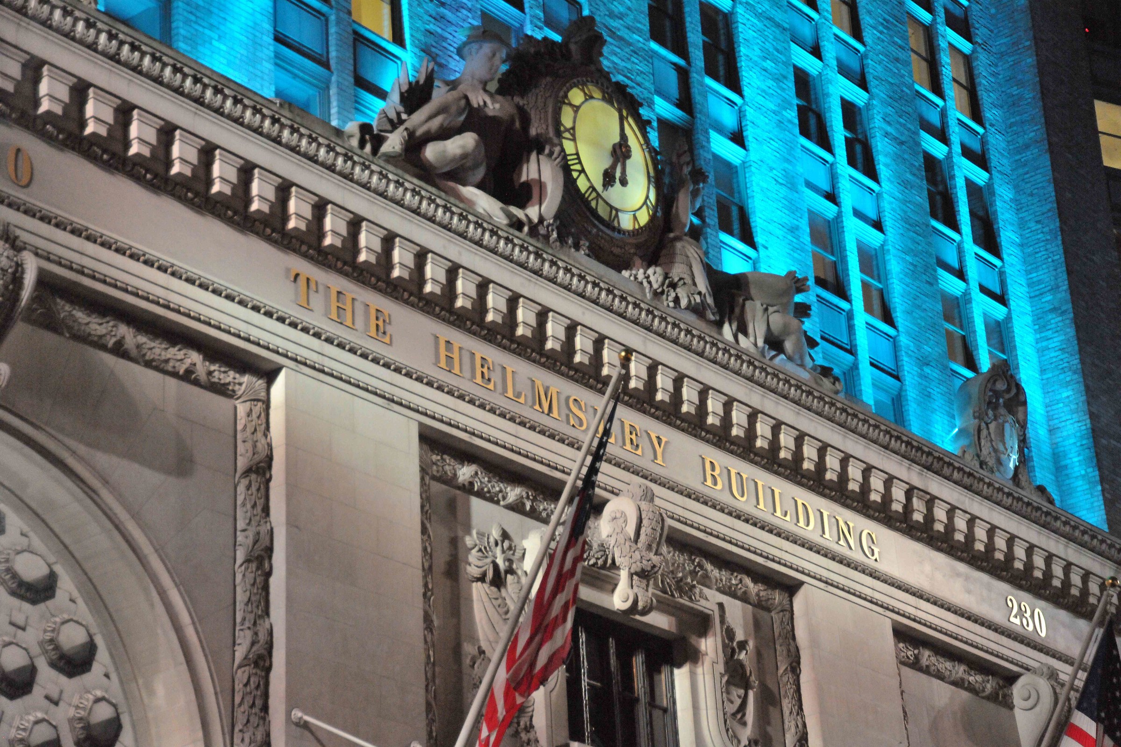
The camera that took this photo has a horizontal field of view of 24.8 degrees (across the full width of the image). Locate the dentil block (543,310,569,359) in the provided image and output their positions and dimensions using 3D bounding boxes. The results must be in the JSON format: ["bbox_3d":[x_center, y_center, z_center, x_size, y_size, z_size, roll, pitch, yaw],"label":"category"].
[{"bbox_3d":[-0.116,-0.619,41.832,0.360,0.581,0.530,-21,-30,34],"label":"dentil block"}]

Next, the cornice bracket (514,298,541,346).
[{"bbox_3d":[-0.550,-0.838,41.291,0.319,0.568,0.479,-21,-30,34],"label":"cornice bracket"}]

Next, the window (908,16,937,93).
[{"bbox_3d":[8.778,-7.829,62.383,0.200,1.800,1.200,-21,-30,34],"label":"window"}]

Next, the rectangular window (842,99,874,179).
[{"bbox_3d":[6.290,-5.227,55.180,0.200,2.050,1.300,-20,-29,33],"label":"rectangular window"}]

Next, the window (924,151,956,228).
[{"bbox_3d":[8.691,-4.280,59.595,0.200,1.920,1.350,-21,-30,34],"label":"window"}]

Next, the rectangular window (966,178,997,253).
[{"bbox_3d":[9.893,-3.724,60.984,0.200,1.920,1.350,-21,-30,34],"label":"rectangular window"}]

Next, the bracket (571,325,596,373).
[{"bbox_3d":[0.353,-0.402,42.375,0.360,0.581,0.530,-21,-30,34],"label":"bracket"}]

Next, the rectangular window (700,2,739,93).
[{"bbox_3d":[3.141,-6.851,53.180,0.200,1.920,1.350,-21,-30,34],"label":"rectangular window"}]

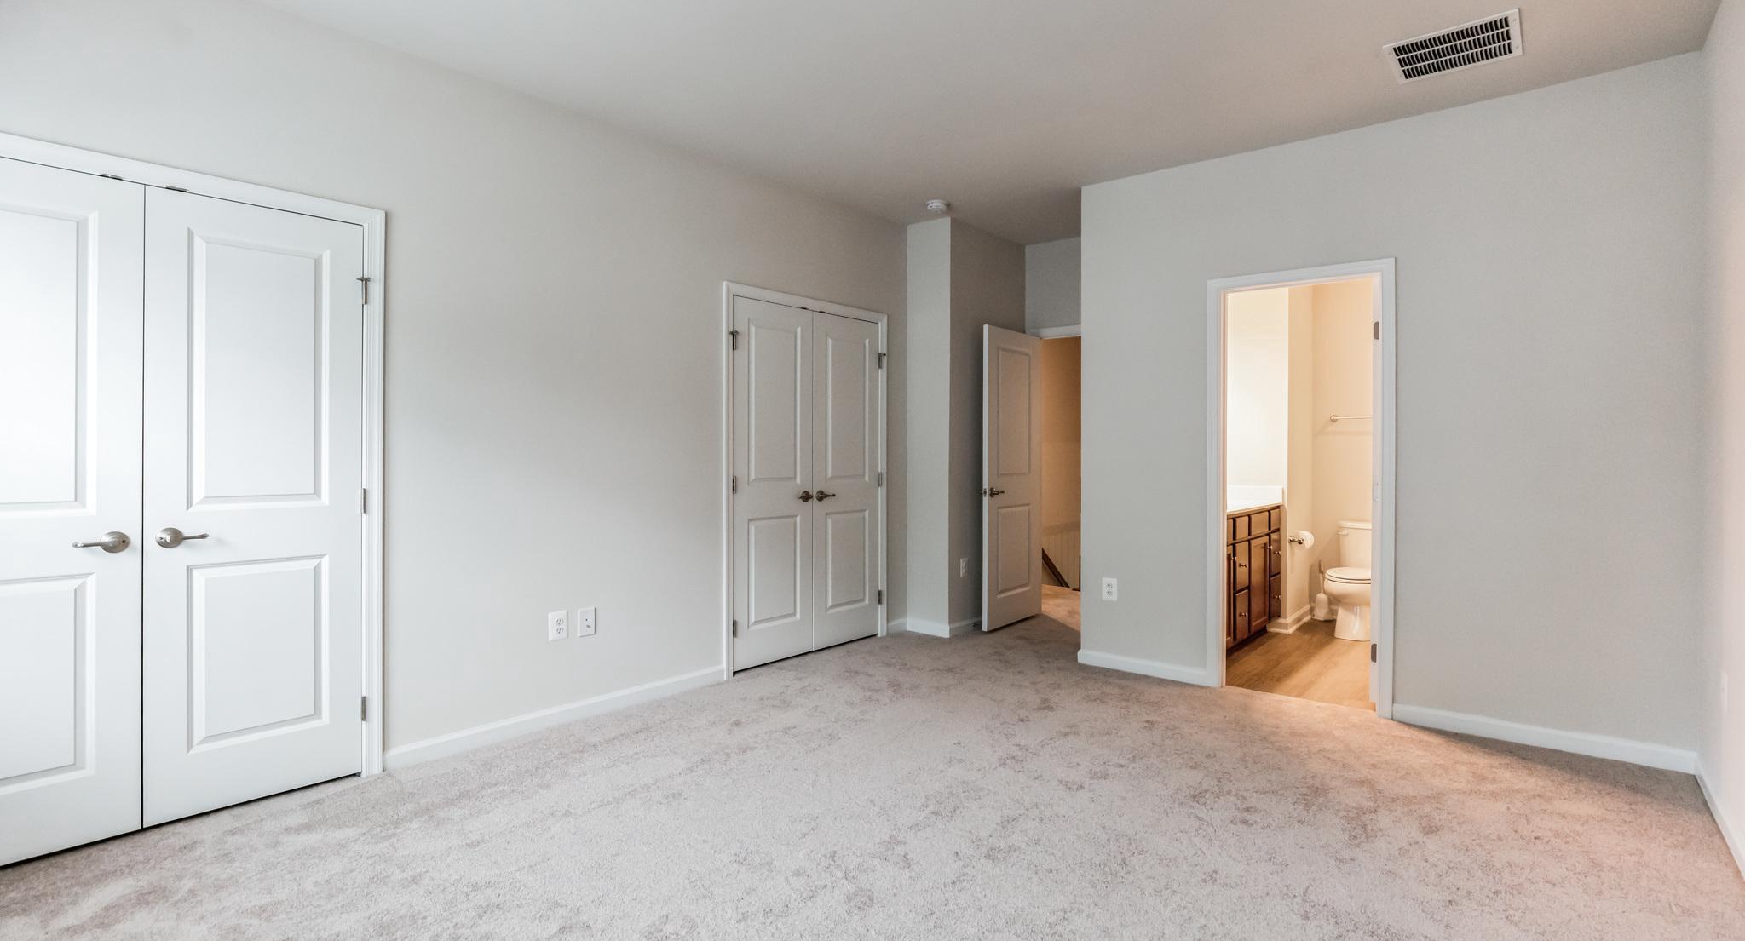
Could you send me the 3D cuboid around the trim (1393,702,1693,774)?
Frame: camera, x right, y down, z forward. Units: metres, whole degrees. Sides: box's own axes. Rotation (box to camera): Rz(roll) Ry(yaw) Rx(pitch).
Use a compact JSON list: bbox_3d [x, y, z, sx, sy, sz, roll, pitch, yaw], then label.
[{"bbox_3d":[2.748,1.109,3.237,0.956,0.085,0.018,1,1,38],"label":"trim"}]

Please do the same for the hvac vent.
[{"bbox_3d":[2.202,-1.587,2.936,0.395,0.020,0.400,1,1,38],"label":"hvac vent"}]

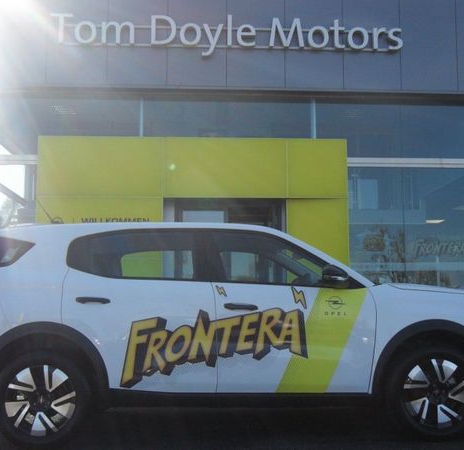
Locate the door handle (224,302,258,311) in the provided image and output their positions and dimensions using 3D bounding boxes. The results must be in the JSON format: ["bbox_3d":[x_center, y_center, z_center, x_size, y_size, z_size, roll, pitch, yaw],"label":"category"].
[{"bbox_3d":[0.064,0.551,3.273,0.230,0.051,0.050,0,-4,-3],"label":"door handle"}]

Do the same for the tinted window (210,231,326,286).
[{"bbox_3d":[0.270,0.238,3.459,0.846,0.398,0.110,0,-4,-3],"label":"tinted window"}]

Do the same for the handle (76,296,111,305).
[{"bbox_3d":[-0.920,0.502,3.223,0.223,0.051,0.050,0,-4,-3],"label":"handle"}]

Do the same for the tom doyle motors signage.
[{"bbox_3d":[-0.016,-3.186,8.212,5.951,0.722,0.100,0,-4,-3],"label":"tom doyle motors signage"}]

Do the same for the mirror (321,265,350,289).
[{"bbox_3d":[0.698,0.349,3.273,0.191,0.158,0.220,0,-4,-3],"label":"mirror"}]

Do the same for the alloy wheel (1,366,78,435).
[{"bbox_3d":[-1.255,1.148,3.256,0.463,0.463,0.200,0,-4,-3],"label":"alloy wheel"}]

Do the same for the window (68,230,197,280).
[{"bbox_3d":[-0.694,0.215,3.398,0.888,0.353,0.110,0,-4,-3],"label":"window"}]

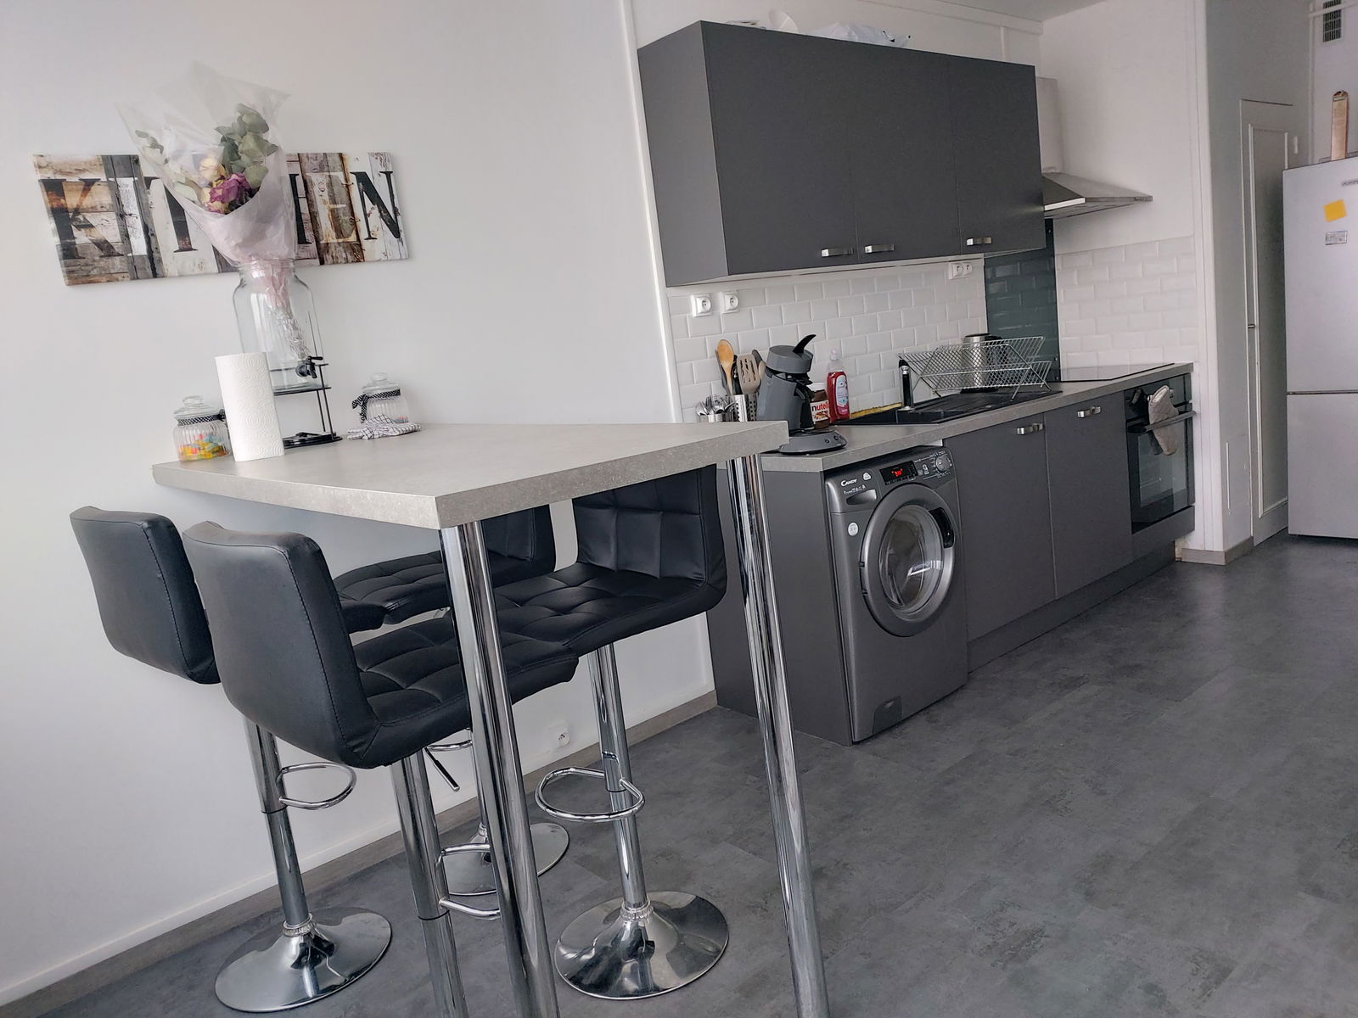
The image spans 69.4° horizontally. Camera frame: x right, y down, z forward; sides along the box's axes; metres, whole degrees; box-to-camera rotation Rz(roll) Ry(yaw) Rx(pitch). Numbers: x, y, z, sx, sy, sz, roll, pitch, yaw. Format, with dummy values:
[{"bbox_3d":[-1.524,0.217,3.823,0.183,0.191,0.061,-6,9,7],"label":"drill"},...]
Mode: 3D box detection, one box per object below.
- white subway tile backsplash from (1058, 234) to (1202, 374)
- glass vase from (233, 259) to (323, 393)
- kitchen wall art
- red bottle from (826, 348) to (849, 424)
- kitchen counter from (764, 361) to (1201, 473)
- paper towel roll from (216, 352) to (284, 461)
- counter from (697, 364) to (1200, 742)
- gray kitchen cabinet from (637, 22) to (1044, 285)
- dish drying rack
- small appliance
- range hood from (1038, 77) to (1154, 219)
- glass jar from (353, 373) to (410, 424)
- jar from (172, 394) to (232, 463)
[{"bbox_3d":[2.041,-0.925,4.500,0.018,0.552,0.635,-15,13,-38],"label":"white subway tile backsplash"},{"bbox_3d":[-0.922,-0.428,2.272,0.180,0.295,0.205,-15,13,-38],"label":"glass vase"},{"bbox_3d":[-1.031,-0.699,2.322,0.795,0.270,0.020,-17,14,-38],"label":"kitchen wall art"},{"bbox_3d":[0.598,-0.451,3.681,0.079,0.261,0.049,-15,13,-38],"label":"red bottle"},{"bbox_3d":[1.143,-0.389,3.814,2.418,0.040,0.619,-15,13,-38],"label":"kitchen counter"},{"bbox_3d":[-0.917,-0.222,2.097,0.104,0.222,0.104,-15,13,-38],"label":"paper towel roll"},{"bbox_3d":[1.194,0.026,3.850,2.420,0.892,0.610,-15,13,-38],"label":"counter"},{"bbox_3d":[0.702,-1.263,3.591,1.800,0.728,0.307,-15,13,-38],"label":"gray kitchen cabinet"},{"bbox_3d":[1.203,-0.551,3.940,0.286,0.219,0.473,-15,13,-38],"label":"dish drying rack"},{"bbox_3d":[0.355,-0.363,3.093,0.212,0.350,0.315,-15,13,-38],"label":"small appliance"},{"bbox_3d":[1.642,-1.557,4.191,0.590,0.560,0.470,-15,13,-38],"label":"range hood"},{"bbox_3d":[-0.732,-0.272,2.463,0.115,0.145,0.115,-7,10,1],"label":"glass jar"},{"bbox_3d":[-1.110,-0.187,2.263,0.120,0.146,0.120,-15,13,-38],"label":"jar"}]

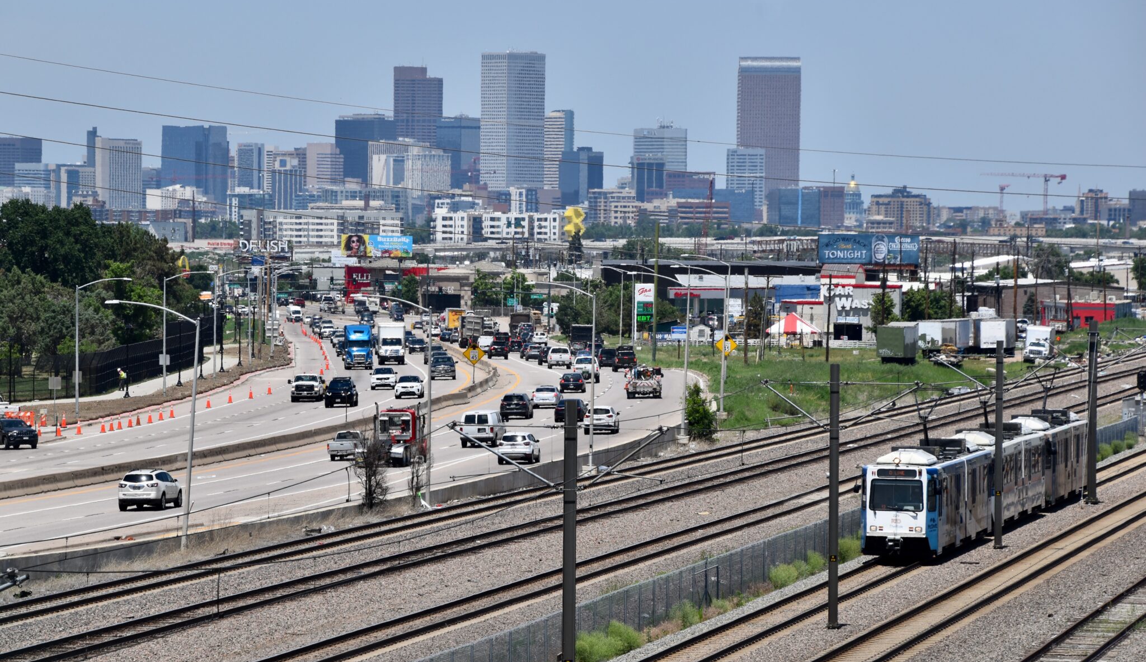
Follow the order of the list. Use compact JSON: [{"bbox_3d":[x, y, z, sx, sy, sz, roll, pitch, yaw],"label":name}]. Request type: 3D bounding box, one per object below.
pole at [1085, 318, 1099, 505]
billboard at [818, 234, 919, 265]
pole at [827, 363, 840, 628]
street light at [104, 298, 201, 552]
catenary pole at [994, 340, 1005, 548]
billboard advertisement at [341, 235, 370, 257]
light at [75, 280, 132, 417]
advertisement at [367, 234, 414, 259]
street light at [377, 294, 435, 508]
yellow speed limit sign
[{"bbox_3d":[22.209,3.457,249.000,0.450,7.900,0.450,1,1,10],"label":"pole"},{"bbox_3d":[43.650,-12.019,858.000,14.800,4.500,0.700,0,1,3],"label":"billboard"},{"bbox_3d":[7.540,4.745,168.000,0.330,7.670,0.330,1,1,10],"label":"pole"},{"bbox_3d":[-15.551,3.397,213.900,3.550,9.200,0.350,2,1,10],"label":"street light"},{"bbox_3d":[15.467,4.107,211.500,0.330,7.570,0.330,1,1,10],"label":"catenary pole"},{"bbox_3d":[-44.333,-17.339,1187.000,5.700,4.450,0.600,0,1,-2],"label":"billboard advertisement"},{"bbox_3d":[-29.811,1.138,370.000,3.550,9.050,0.350,0,1,5],"label":"light"},{"bbox_3d":[-37.036,-17.229,1187.000,9.200,4.450,0.600,0,1,-2],"label":"advertisement"},{"bbox_3d":[-7.760,2.994,248.700,3.400,9.050,0.350,1,1,10],"label":"street light"},{"bbox_3d":[10.826,1.009,410.000,1.530,1.530,0.080,0,1,2],"label":"yellow speed limit sign"}]

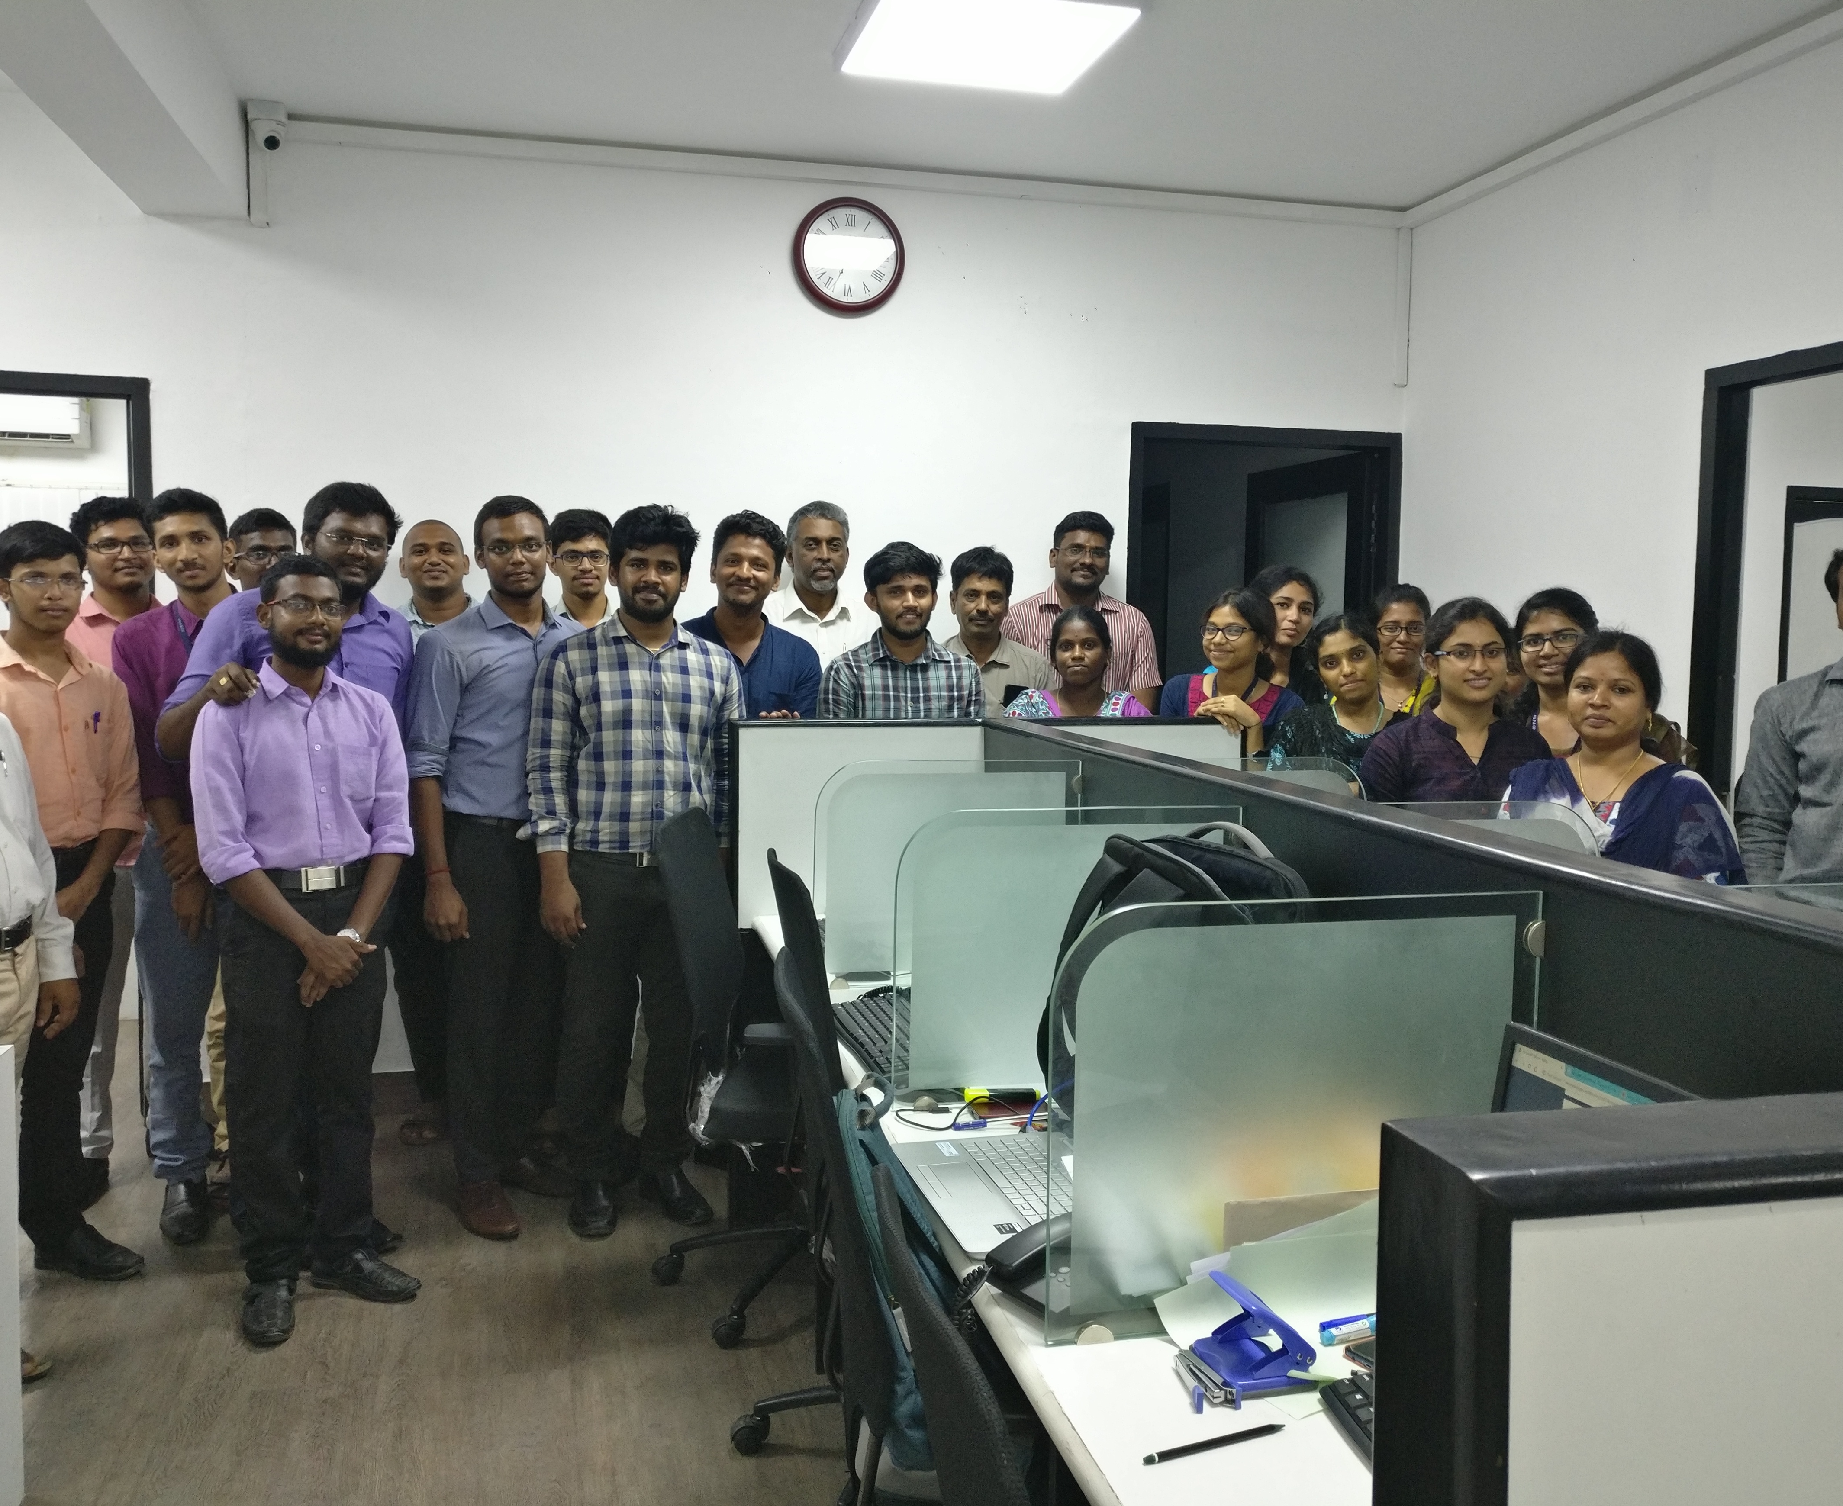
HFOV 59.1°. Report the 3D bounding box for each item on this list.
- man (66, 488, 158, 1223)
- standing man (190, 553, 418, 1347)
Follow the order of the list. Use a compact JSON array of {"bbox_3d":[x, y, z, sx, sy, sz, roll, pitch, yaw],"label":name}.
[{"bbox_3d":[-2.011,0.240,4.032,0.480,1.729,0.300,-2,6,-30],"label":"man"},{"bbox_3d":[-1.301,0.378,3.431,0.480,1.577,0.340,-2,6,-30],"label":"standing man"}]

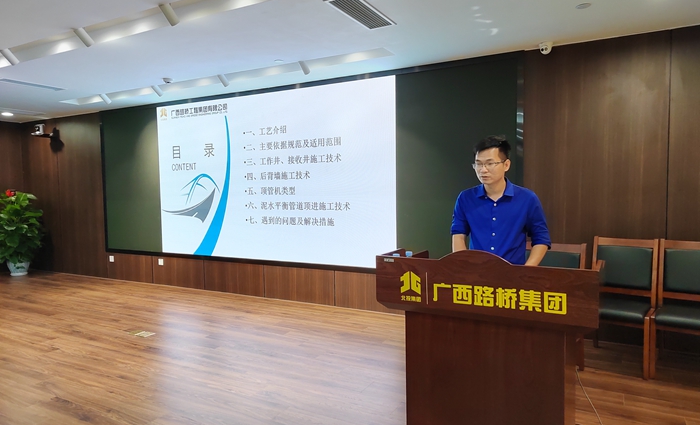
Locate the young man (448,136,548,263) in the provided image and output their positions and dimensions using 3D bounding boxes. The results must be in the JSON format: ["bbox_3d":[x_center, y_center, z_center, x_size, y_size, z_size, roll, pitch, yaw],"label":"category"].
[{"bbox_3d":[0.761,0.445,2.430,0.530,1.670,0.420,1,4,29],"label":"young man"}]

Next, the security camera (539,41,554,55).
[{"bbox_3d":[1.767,-1.469,4.187,0.125,0.096,0.125,1,4,28],"label":"security camera"}]

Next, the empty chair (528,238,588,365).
[{"bbox_3d":[1.431,0.730,3.465,0.453,0.960,0.535,2,4,41],"label":"empty chair"}]

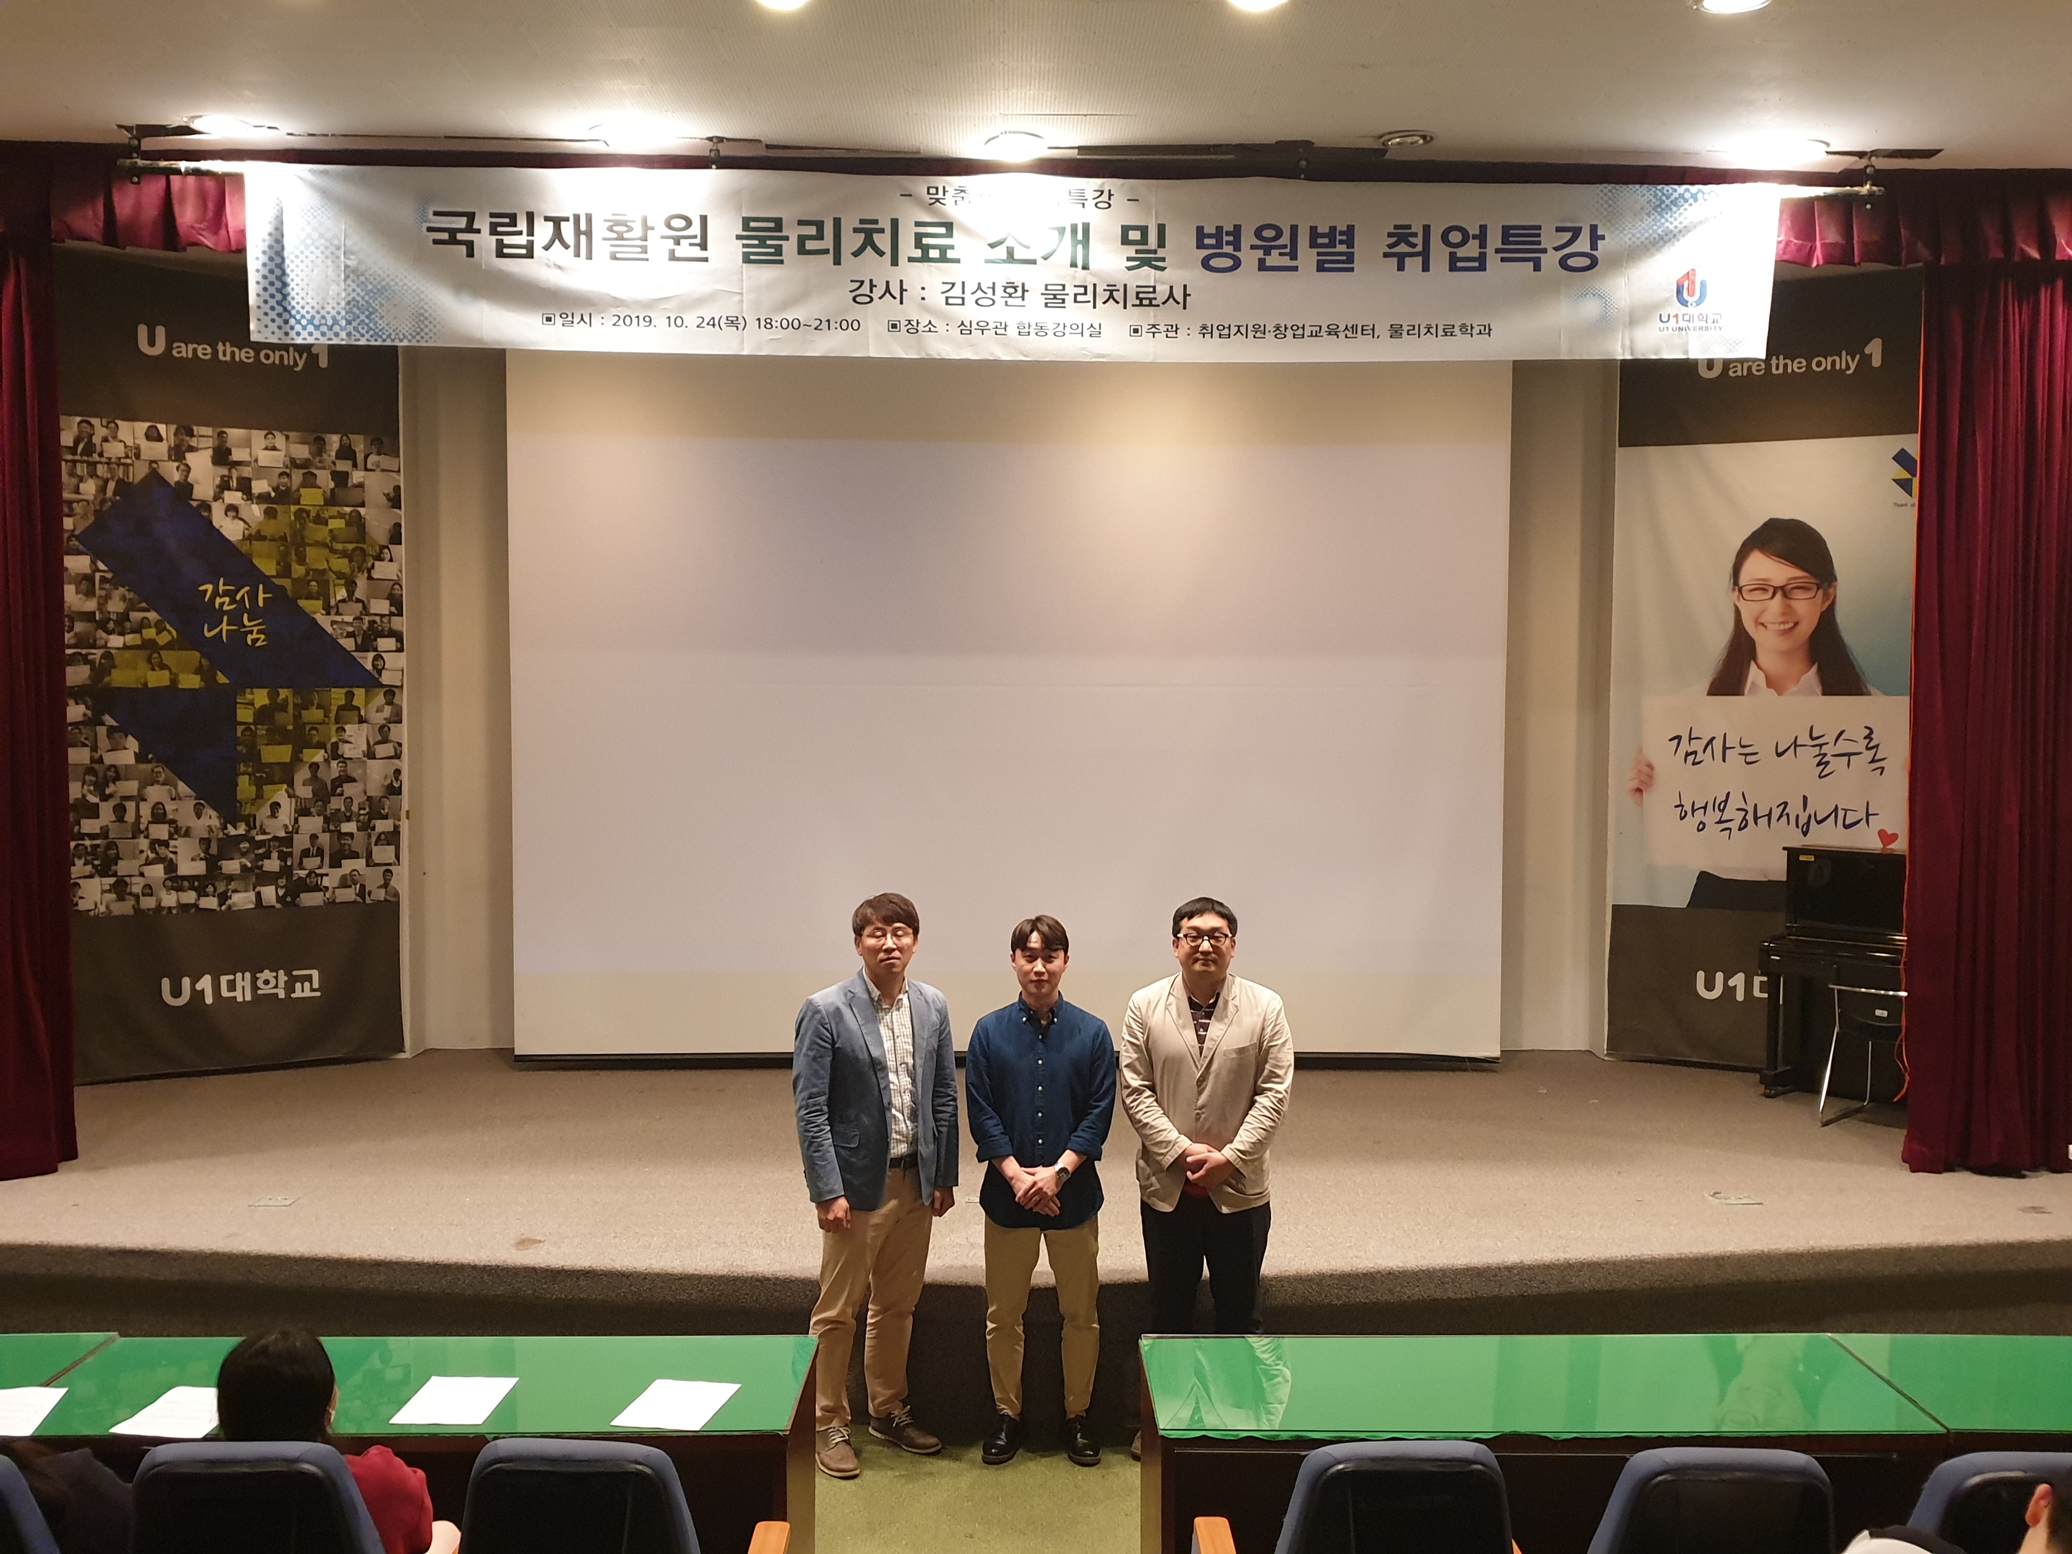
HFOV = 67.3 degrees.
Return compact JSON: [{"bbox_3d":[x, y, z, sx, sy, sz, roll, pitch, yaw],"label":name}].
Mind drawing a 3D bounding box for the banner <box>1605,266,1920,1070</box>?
[{"bbox_3d":[3.852,-0.507,8.026,1.600,4.080,0.030,1,3,21],"label":"banner"}]

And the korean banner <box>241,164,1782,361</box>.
[{"bbox_3d":[-0.090,-1.988,6.027,5.950,0.720,0.040,0,3,0],"label":"korean banner"}]

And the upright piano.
[{"bbox_3d":[4.292,0.971,7.319,1.490,1.210,0.610,2,4,39],"label":"upright piano"}]

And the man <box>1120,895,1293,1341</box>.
[{"bbox_3d":[0.548,1.266,4.998,0.540,1.766,0.330,0,3,2],"label":"man"}]

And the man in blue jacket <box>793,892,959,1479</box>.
[{"bbox_3d":[-0.503,1.260,4.916,0.500,1.787,0.330,-1,3,-20],"label":"man in blue jacket"}]

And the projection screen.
[{"bbox_3d":[-0.140,-0.425,8.189,5.250,3.870,0.060,0,3,0],"label":"projection screen"}]

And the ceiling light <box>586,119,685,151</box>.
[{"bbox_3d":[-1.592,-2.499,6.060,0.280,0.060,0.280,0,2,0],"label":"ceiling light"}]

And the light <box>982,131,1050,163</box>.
[{"bbox_3d":[-0.078,-2.382,5.917,0.250,0.060,0.250,0,3,0],"label":"light"}]

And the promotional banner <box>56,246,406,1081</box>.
[{"bbox_3d":[-4.164,-0.536,8.106,1.580,4.120,0.030,-1,3,-22],"label":"promotional banner"}]

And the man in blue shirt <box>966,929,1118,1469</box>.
[{"bbox_3d":[0.018,1.295,4.979,0.470,1.709,0.320,0,3,0],"label":"man in blue shirt"}]

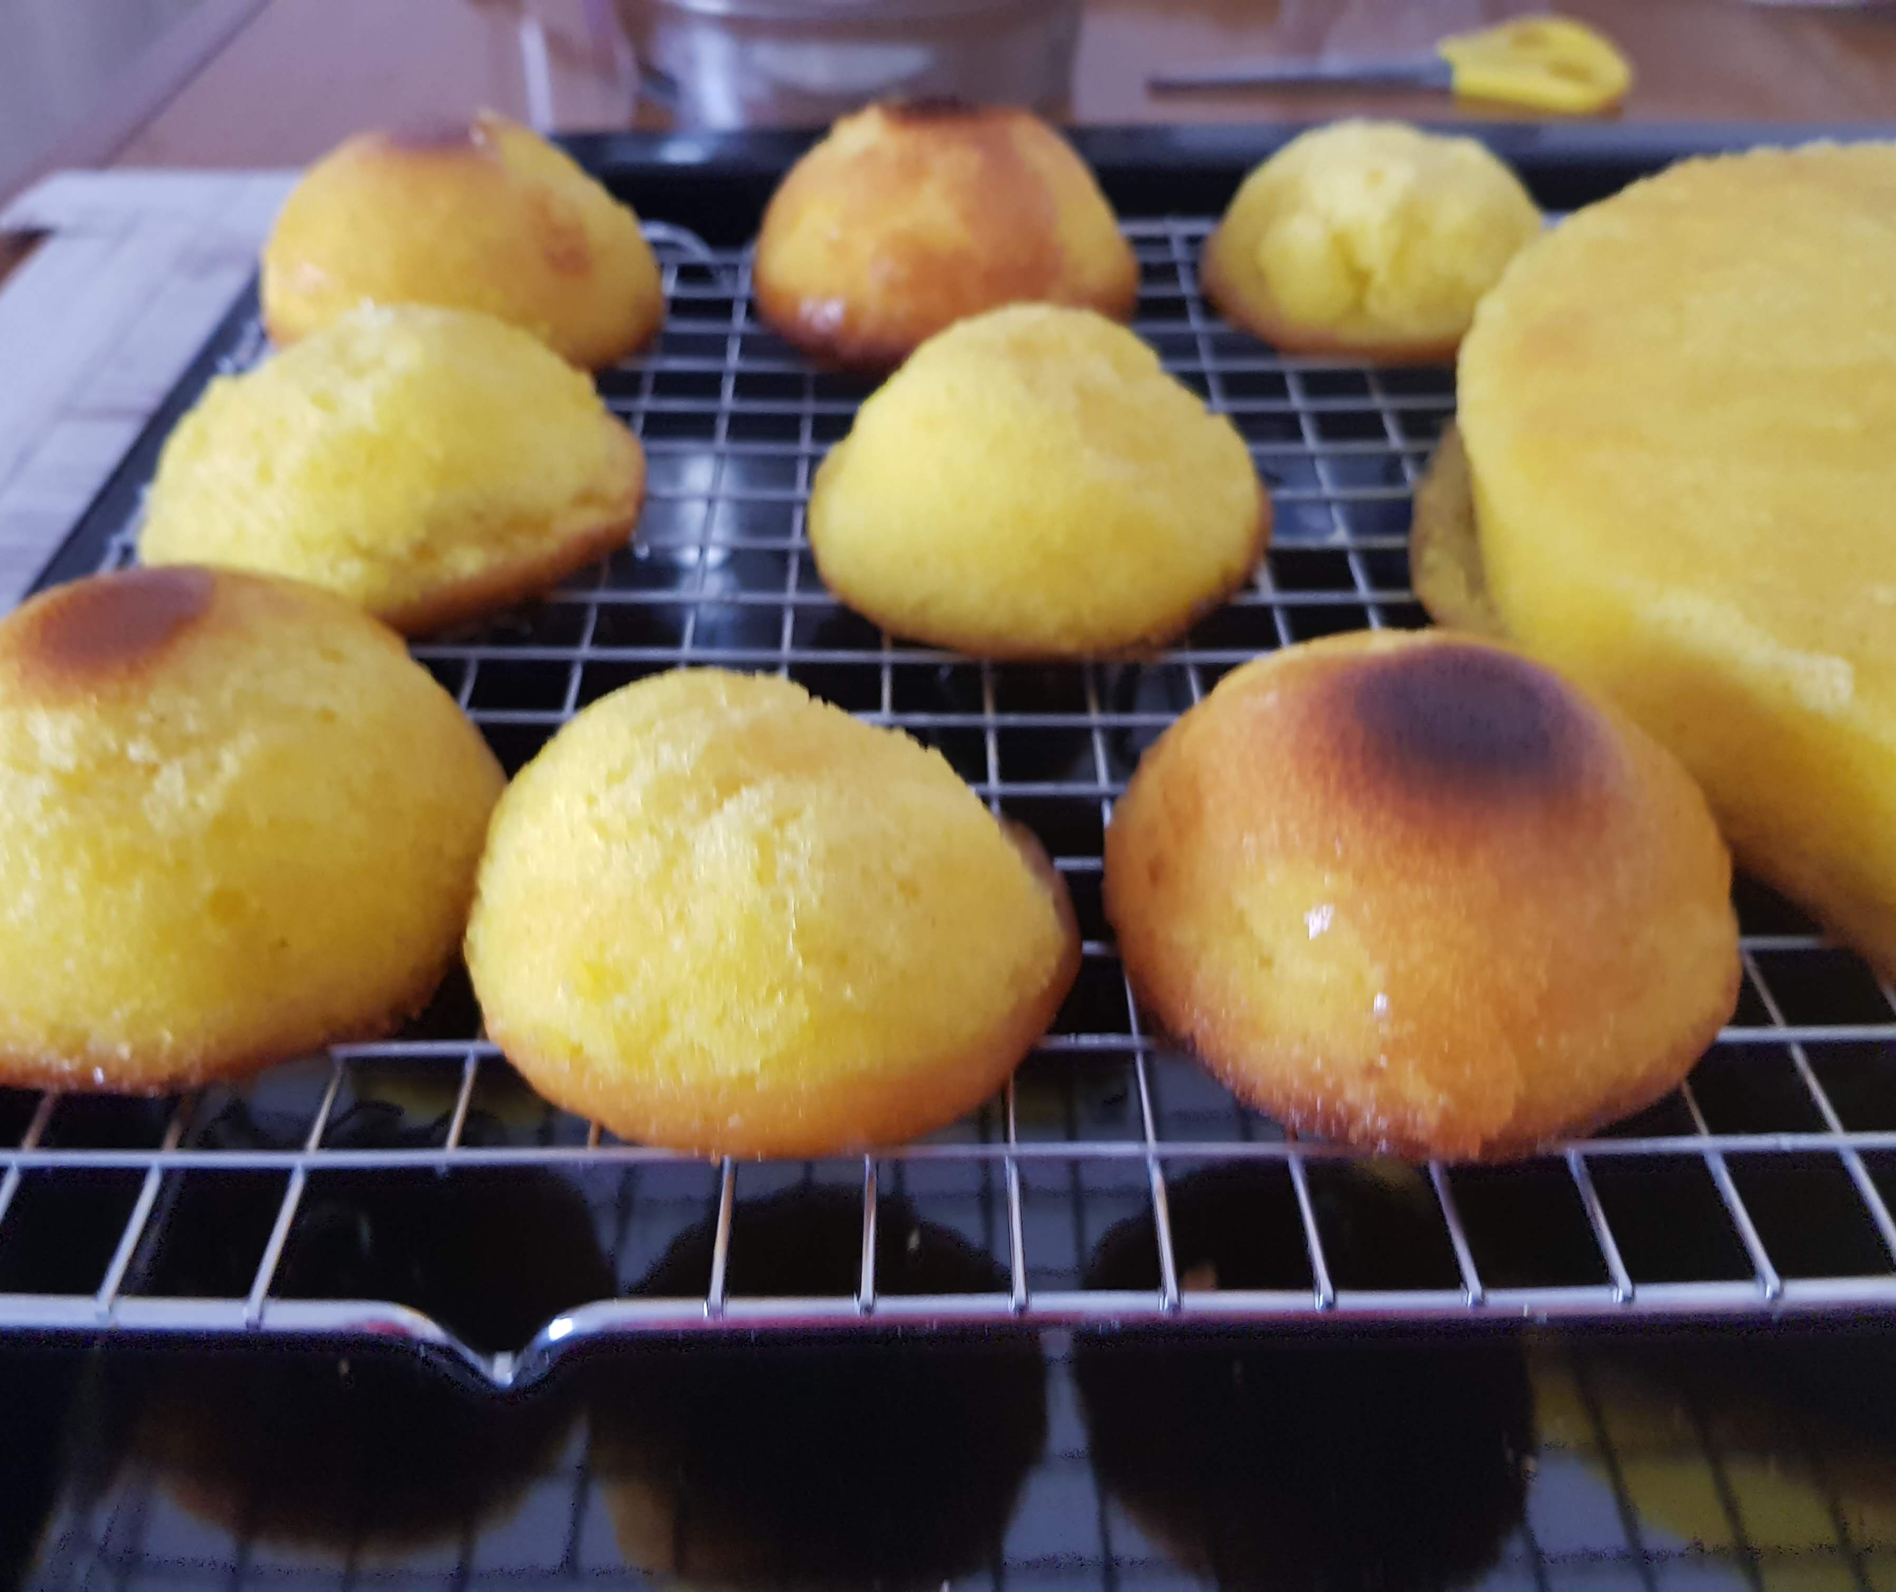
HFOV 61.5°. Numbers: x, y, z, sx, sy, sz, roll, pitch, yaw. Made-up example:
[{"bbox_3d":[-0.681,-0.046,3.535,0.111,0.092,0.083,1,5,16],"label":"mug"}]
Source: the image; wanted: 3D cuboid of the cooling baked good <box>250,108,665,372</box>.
[{"bbox_3d":[-0.098,-0.116,0.317,0.078,0.034,0.076,0,43,-1],"label":"cooling baked good"}]

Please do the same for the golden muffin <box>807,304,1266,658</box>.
[{"bbox_3d":[0.014,-0.056,0.249,0.074,0.038,0.073,0,43,-1],"label":"golden muffin"}]

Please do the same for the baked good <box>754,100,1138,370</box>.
[{"bbox_3d":[-0.001,-0.117,0.318,0.077,0.036,0.076,0,43,-1],"label":"baked good"}]

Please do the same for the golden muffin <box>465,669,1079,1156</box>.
[{"bbox_3d":[-0.021,0.006,0.185,0.073,0.034,0.067,0,43,-1],"label":"golden muffin"}]

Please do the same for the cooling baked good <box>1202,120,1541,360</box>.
[{"bbox_3d":[0.087,-0.116,0.319,0.068,0.033,0.068,0,43,-1],"label":"cooling baked good"}]

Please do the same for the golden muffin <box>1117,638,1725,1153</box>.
[{"bbox_3d":[0.056,0.003,0.186,0.074,0.037,0.073,0,43,-1],"label":"golden muffin"}]

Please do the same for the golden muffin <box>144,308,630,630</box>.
[{"bbox_3d":[-0.090,-0.059,0.256,0.078,0.034,0.075,0,43,-1],"label":"golden muffin"}]

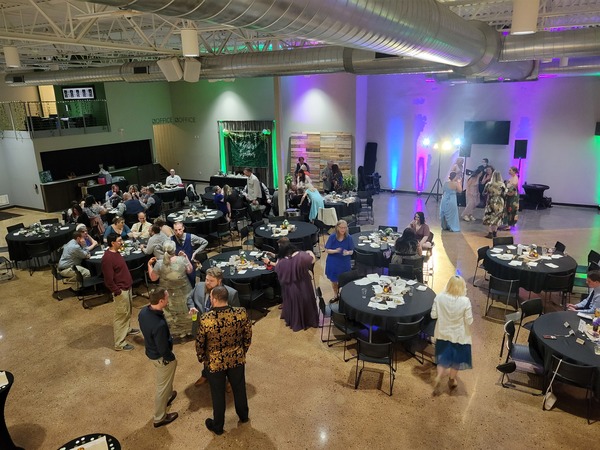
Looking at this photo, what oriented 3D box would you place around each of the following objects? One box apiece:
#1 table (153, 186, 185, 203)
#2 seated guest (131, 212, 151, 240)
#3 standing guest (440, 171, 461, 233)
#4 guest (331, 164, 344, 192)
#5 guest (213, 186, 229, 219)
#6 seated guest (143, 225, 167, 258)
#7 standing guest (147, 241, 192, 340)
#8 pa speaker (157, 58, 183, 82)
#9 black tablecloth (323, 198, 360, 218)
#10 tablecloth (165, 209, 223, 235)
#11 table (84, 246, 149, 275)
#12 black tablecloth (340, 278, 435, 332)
[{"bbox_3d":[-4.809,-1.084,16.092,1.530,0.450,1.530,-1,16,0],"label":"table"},{"bbox_3d":[-3.692,0.355,10.645,0.550,1.300,0.720,-3,16,-5],"label":"seated guest"},{"bbox_3d":[4.276,-0.654,12.653,0.540,1.660,0.420,3,17,17],"label":"standing guest"},{"bbox_3d":[1.166,-1.156,14.643,0.380,1.610,0.460,-9,18,-24],"label":"guest"},{"bbox_3d":[-2.211,-0.478,13.109,0.580,1.420,0.480,-1,16,0],"label":"guest"},{"bbox_3d":[-3.121,0.602,9.841,0.750,1.250,0.530,3,17,17],"label":"seated guest"},{"bbox_3d":[-2.065,1.044,7.370,0.680,1.660,0.480,-3,16,-7],"label":"standing guest"},{"bbox_3d":[-2.814,-3.479,9.988,0.360,0.520,0.310,5,51,21],"label":"pa speaker"},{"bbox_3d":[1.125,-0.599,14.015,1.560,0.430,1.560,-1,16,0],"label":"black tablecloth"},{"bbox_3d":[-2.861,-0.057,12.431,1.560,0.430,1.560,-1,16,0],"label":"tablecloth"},{"bbox_3d":[-3.848,0.900,9.633,1.530,0.760,1.530,-1,16,0],"label":"table"},{"bbox_3d":[1.407,1.454,7.256,1.530,0.760,1.530,-2,16,0],"label":"black tablecloth"}]

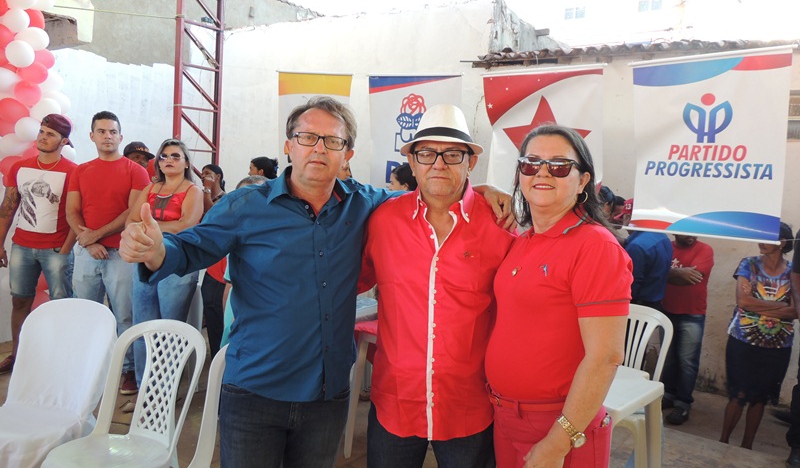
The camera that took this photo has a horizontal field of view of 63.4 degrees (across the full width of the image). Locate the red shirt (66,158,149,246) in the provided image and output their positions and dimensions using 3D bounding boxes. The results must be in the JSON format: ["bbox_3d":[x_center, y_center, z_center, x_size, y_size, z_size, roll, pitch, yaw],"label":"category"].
[{"bbox_3d":[-1.734,-0.187,3.850,0.490,0.570,0.270,2,3,-21],"label":"red shirt"}]

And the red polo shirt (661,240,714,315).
[{"bbox_3d":[2.220,0.340,5.050,0.480,0.590,0.280,5,4,29],"label":"red polo shirt"}]

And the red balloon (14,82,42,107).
[{"bbox_3d":[-2.698,-1.017,4.700,0.205,0.200,0.205,3,3,0],"label":"red balloon"}]

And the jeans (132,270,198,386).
[{"bbox_3d":[-1.433,0.543,3.970,0.410,0.930,0.290,-1,7,-18],"label":"jeans"}]

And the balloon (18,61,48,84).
[{"bbox_3d":[-2.662,-1.169,4.700,0.215,0.190,0.205,3,3,0],"label":"balloon"}]

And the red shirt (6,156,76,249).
[{"bbox_3d":[-2.438,-0.214,4.400,0.480,0.640,0.280,-2,7,-24],"label":"red shirt"}]

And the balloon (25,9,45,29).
[{"bbox_3d":[-2.701,-1.556,4.750,0.200,0.205,0.200,3,3,0],"label":"balloon"}]

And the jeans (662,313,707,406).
[{"bbox_3d":[2.234,0.942,5.100,0.380,0.920,0.290,6,8,35],"label":"jeans"}]

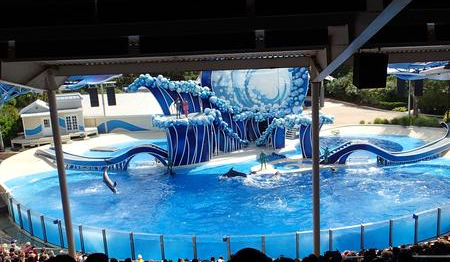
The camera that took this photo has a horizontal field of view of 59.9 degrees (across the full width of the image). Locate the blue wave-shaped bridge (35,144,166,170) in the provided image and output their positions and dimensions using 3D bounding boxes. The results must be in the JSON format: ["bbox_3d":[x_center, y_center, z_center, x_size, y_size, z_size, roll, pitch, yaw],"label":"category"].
[{"bbox_3d":[-11.992,2.408,38.192,13.300,2.300,2.400,-2,10,6],"label":"blue wave-shaped bridge"}]

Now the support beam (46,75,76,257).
[{"bbox_3d":[-5.688,1.599,13.667,0.230,7.030,0.230,-3,10,0],"label":"support beam"}]

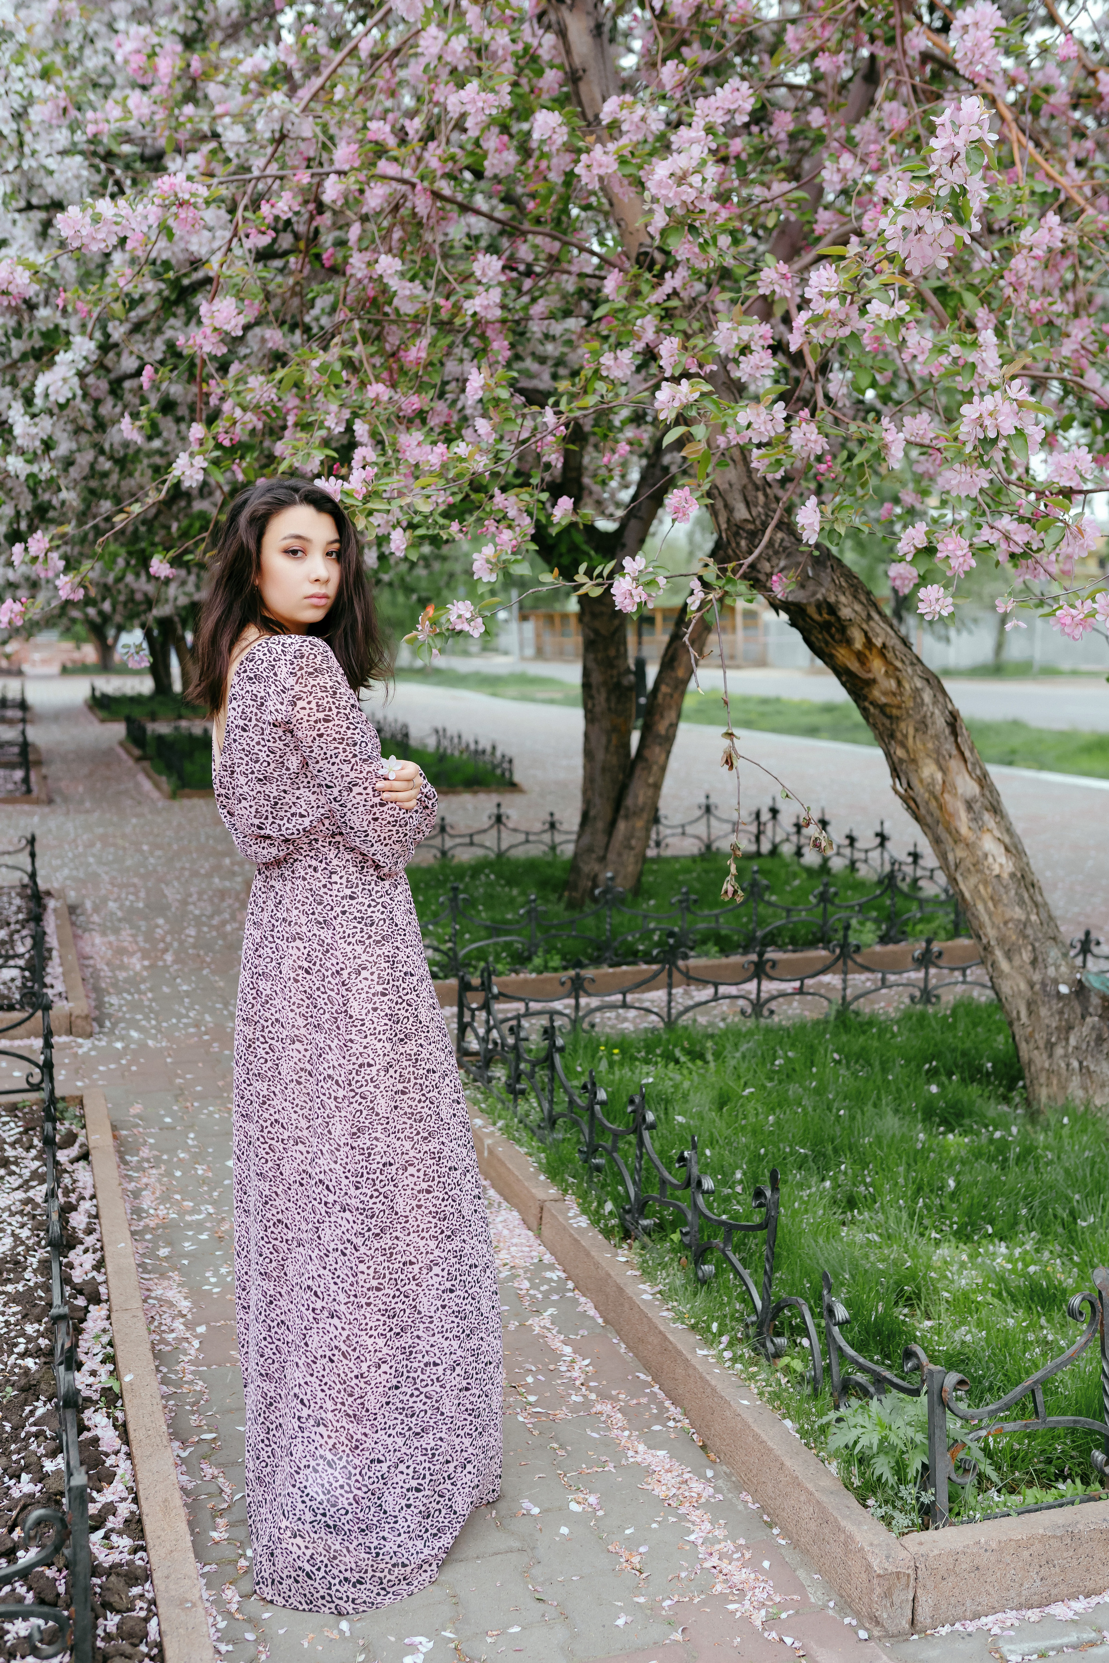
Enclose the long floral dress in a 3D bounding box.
[{"bbox_3d":[-0.301,0.412,2.513,0.420,1.434,0.430,-3,8,-25],"label":"long floral dress"}]

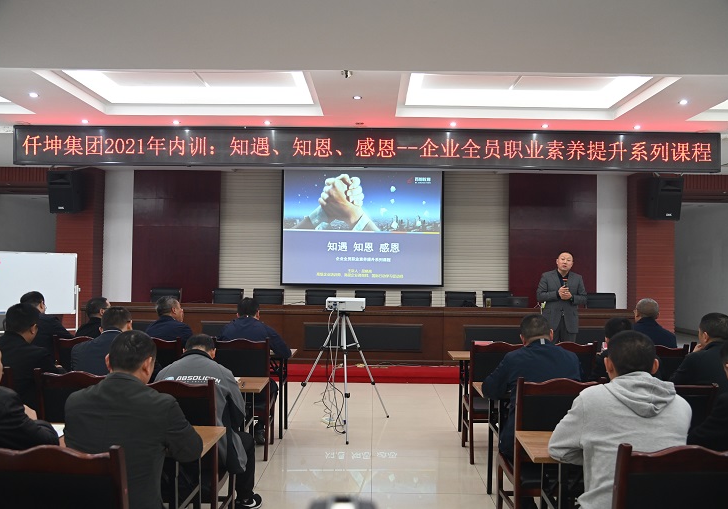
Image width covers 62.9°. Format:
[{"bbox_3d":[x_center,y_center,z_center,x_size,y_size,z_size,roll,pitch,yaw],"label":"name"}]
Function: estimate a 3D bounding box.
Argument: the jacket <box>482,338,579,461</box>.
[{"bbox_3d":[1.001,0.825,3.460,0.560,0.680,0.620,1,-2,1],"label":"jacket"}]

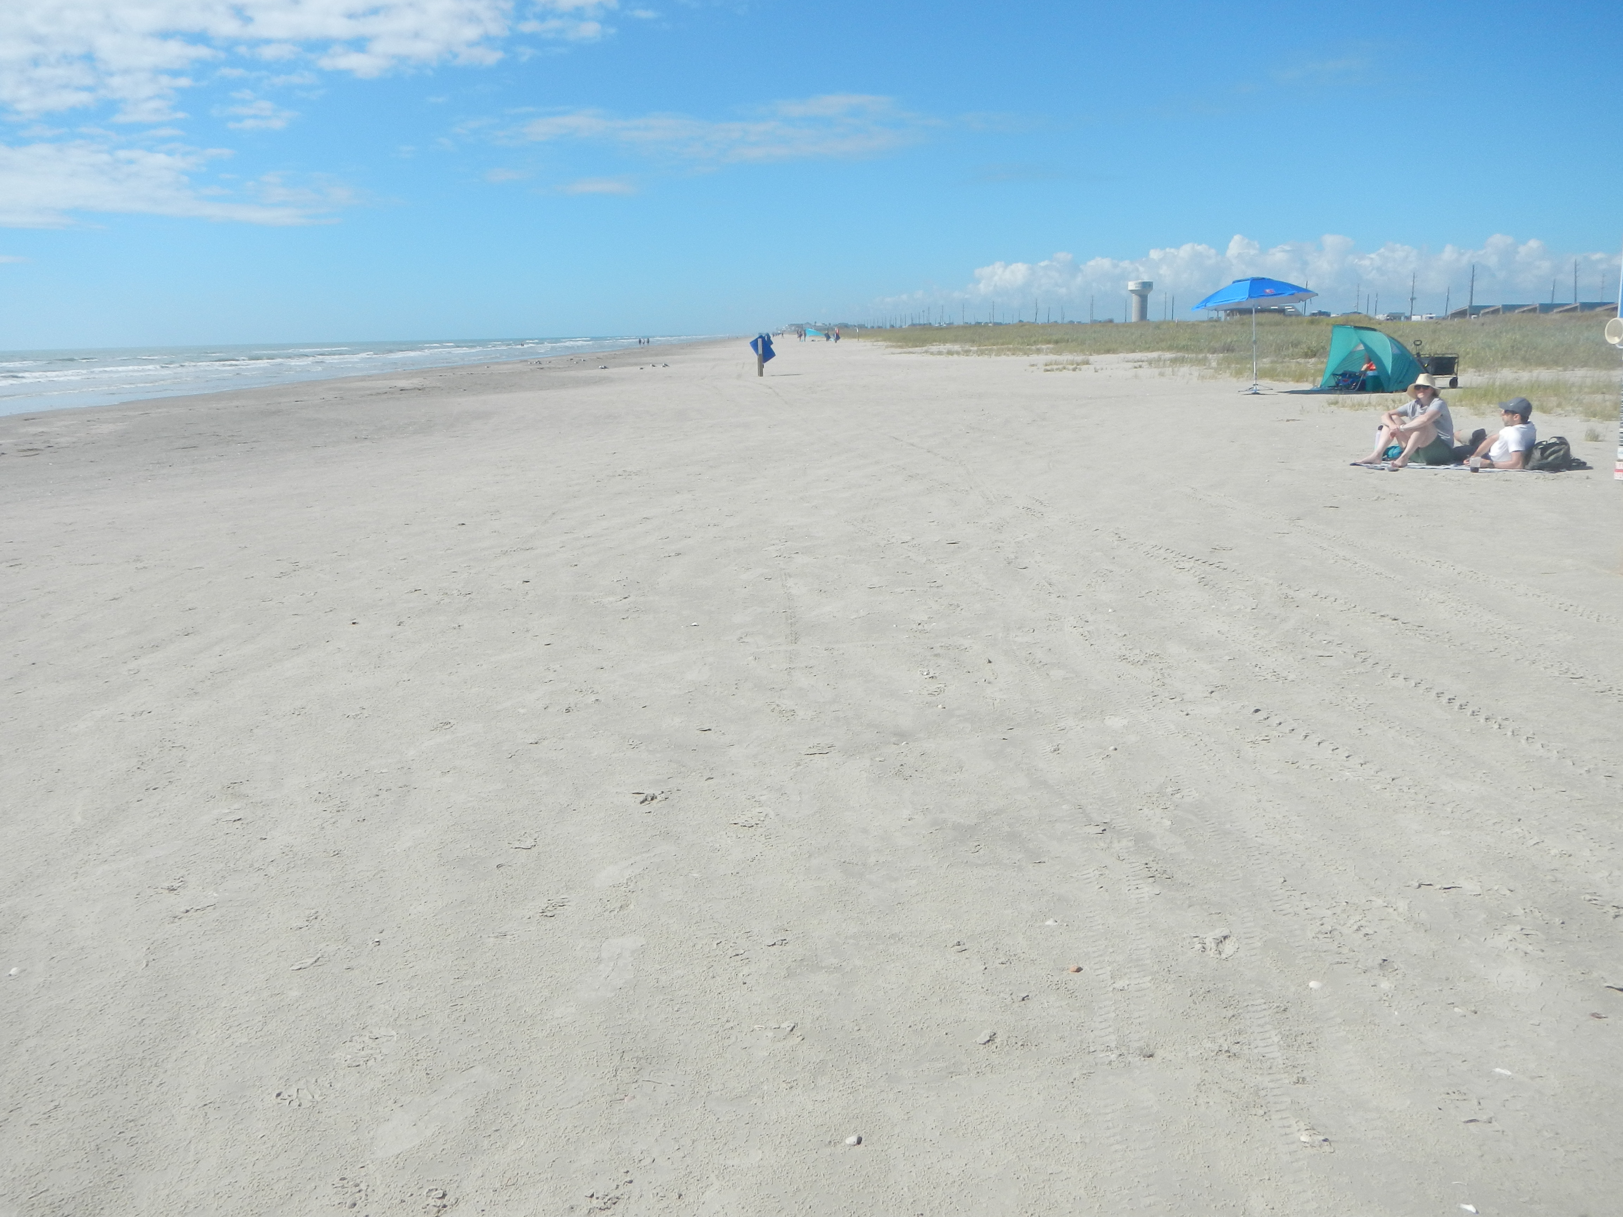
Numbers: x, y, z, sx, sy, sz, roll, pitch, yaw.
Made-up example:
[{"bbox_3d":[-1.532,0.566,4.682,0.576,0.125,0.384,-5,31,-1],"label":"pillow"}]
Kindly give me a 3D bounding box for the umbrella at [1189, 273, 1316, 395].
[{"bbox_3d":[8.658,-5.284,25.416,2.300,2.220,2.300,4,13,22],"label":"umbrella"}]

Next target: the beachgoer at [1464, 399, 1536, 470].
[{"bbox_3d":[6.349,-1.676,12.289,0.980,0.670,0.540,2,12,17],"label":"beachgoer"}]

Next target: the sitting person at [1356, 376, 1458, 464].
[{"bbox_3d":[5.662,-1.798,12.471,0.810,0.860,0.520,-4,12,-11],"label":"sitting person"}]

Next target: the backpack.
[{"bbox_3d":[6.703,-1.435,11.928,0.420,0.330,0.300,5,13,27],"label":"backpack"}]

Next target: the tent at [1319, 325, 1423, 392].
[{"bbox_3d":[11.298,-5.043,26.274,1.400,1.290,2.050,-6,13,-20],"label":"tent"}]

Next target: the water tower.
[{"bbox_3d":[270.298,-250.954,1076.160,20.500,37.500,20.500,2,12,14],"label":"water tower"}]

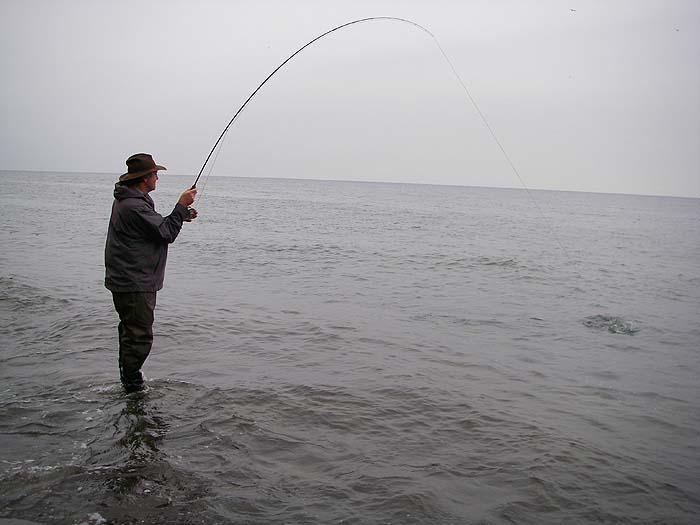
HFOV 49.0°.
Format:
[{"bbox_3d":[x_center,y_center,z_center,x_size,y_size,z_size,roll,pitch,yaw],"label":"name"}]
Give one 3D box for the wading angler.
[{"bbox_3d":[-1.460,0.116,5.620,0.680,1.800,0.540,-1,7,-27],"label":"wading angler"}]

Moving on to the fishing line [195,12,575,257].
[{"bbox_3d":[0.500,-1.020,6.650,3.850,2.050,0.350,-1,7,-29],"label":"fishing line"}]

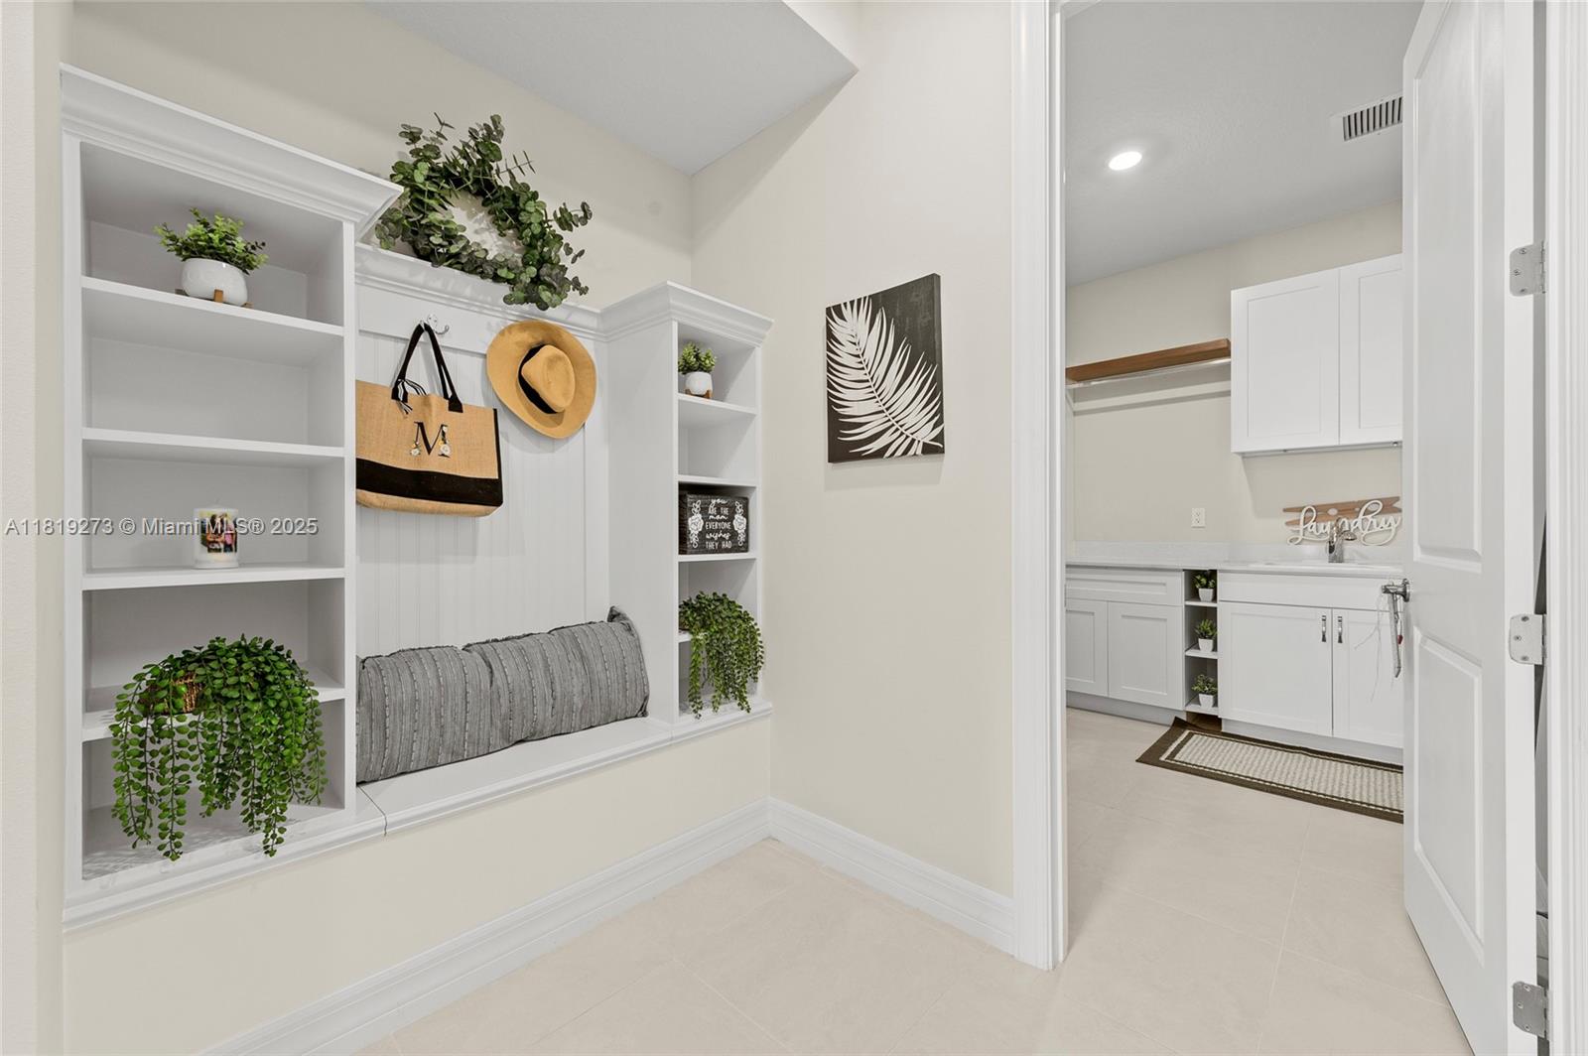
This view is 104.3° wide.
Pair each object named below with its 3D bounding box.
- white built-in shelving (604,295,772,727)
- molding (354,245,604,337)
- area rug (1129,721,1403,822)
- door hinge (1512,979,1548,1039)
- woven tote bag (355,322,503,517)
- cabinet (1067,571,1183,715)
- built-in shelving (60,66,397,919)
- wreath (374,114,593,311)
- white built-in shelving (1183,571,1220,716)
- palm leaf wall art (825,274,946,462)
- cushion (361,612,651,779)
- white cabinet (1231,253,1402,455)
[{"bbox_3d":[-0.398,-0.059,2.167,0.505,1.347,0.470,0,0,43],"label":"white built-in shelving"},{"bbox_3d":[-0.911,-0.690,1.852,0.080,0.087,0.780,0,0,43],"label":"molding"},{"bbox_3d":[2.306,1.095,2.744,1.225,0.014,0.760,0,0,43],"label":"area rug"},{"bbox_3d":[1.330,0.869,1.113,0.045,0.091,0.012,0,0,35],"label":"door hinge"},{"bbox_3d":[-1.002,-0.304,1.661,0.150,0.538,0.385,0,0,43],"label":"woven tote bag"},{"bbox_3d":[2.033,0.608,3.824,0.765,0.766,0.610,0,0,43],"label":"cabinet"},{"bbox_3d":[-1.187,-0.056,1.320,0.505,1.355,0.465,0,0,43],"label":"built-in shelving"},{"bbox_3d":[-0.900,-0.968,1.863,0.185,0.580,0.630,0,0,43],"label":"wreath"},{"bbox_3d":[2.370,0.608,3.504,0.163,0.766,0.600,0,0,43],"label":"white built-in shelving"},{"bbox_3d":[0.263,-0.457,1.859,0.403,0.506,0.035,0,0,43],"label":"palm leaf wall art"},{"bbox_3d":[-0.841,0.453,1.790,0.220,0.322,0.805,0,0,43],"label":"cushion"},{"bbox_3d":[2.887,-0.877,3.257,0.910,0.915,0.330,0,0,43],"label":"white cabinet"}]

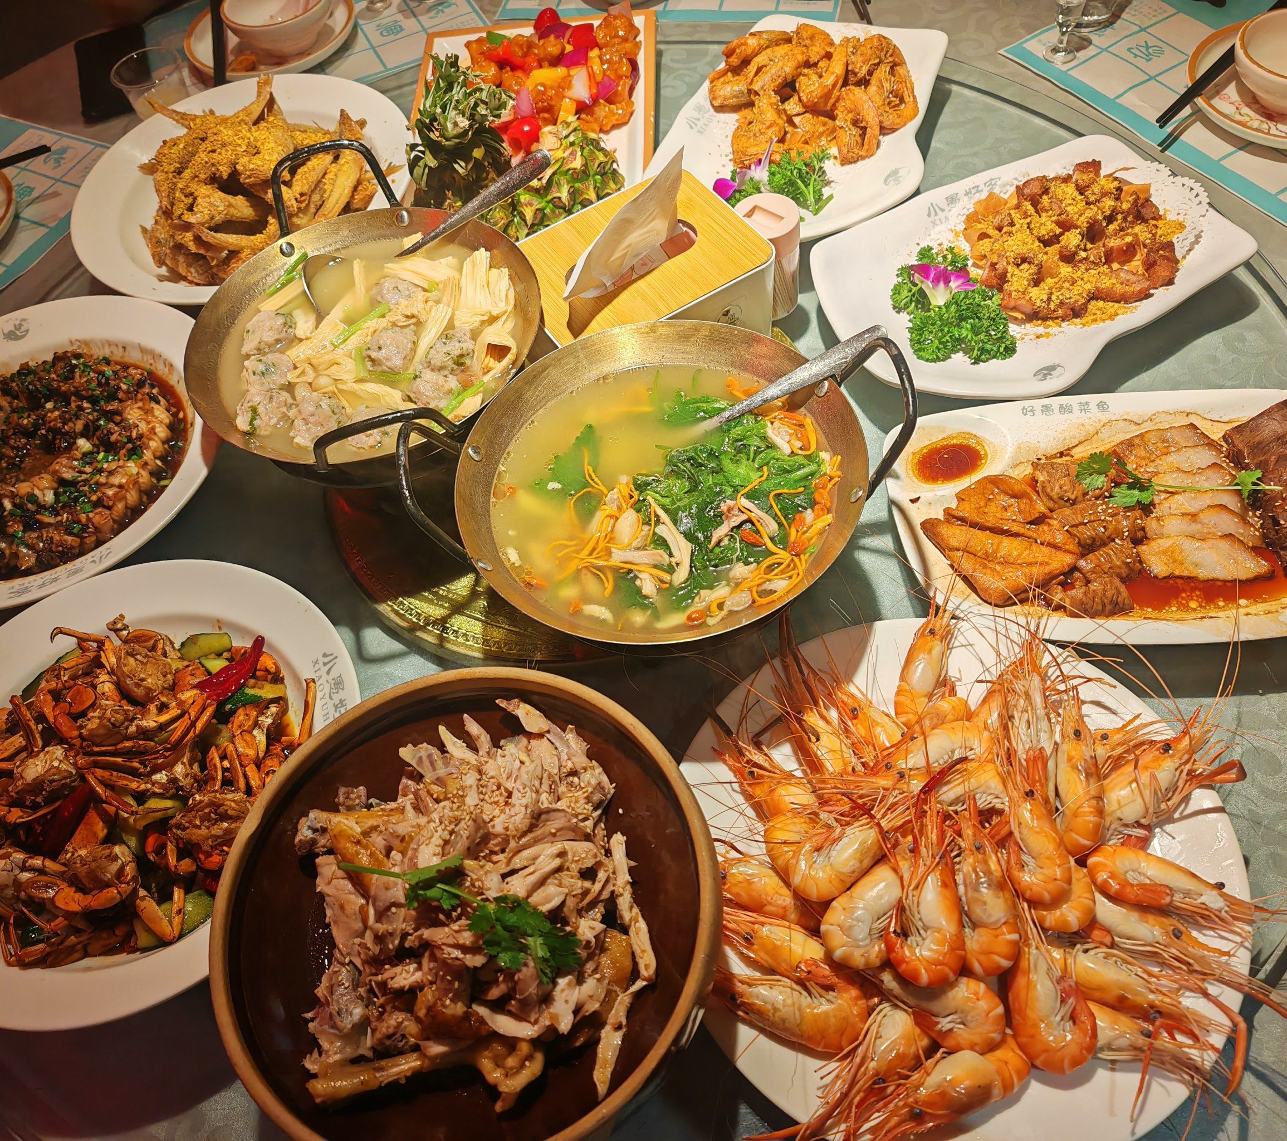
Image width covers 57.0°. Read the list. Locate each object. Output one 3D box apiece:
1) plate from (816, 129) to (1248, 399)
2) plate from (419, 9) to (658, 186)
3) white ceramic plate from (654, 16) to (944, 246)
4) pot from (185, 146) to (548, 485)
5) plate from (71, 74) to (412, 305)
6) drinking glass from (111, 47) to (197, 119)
[{"bbox_3d":[0.293,-0.220,0.908,0.309,0.032,0.221,-25,56,-8],"label":"plate"},{"bbox_3d":[-0.104,-0.400,1.095,0.230,0.026,0.323,-3,56,7],"label":"plate"},{"bbox_3d":[0.141,-0.379,1.039,0.226,0.032,0.309,14,60,18],"label":"white ceramic plate"},{"bbox_3d":[-0.206,-0.178,0.898,0.266,0.132,0.308,-17,56,-3],"label":"pot"},{"bbox_3d":[-0.359,-0.341,1.085,0.316,0.043,0.316,-4,56,6],"label":"plate"},{"bbox_3d":[-0.490,-0.480,1.208,0.071,0.075,0.071,-28,57,-10],"label":"drinking glass"}]

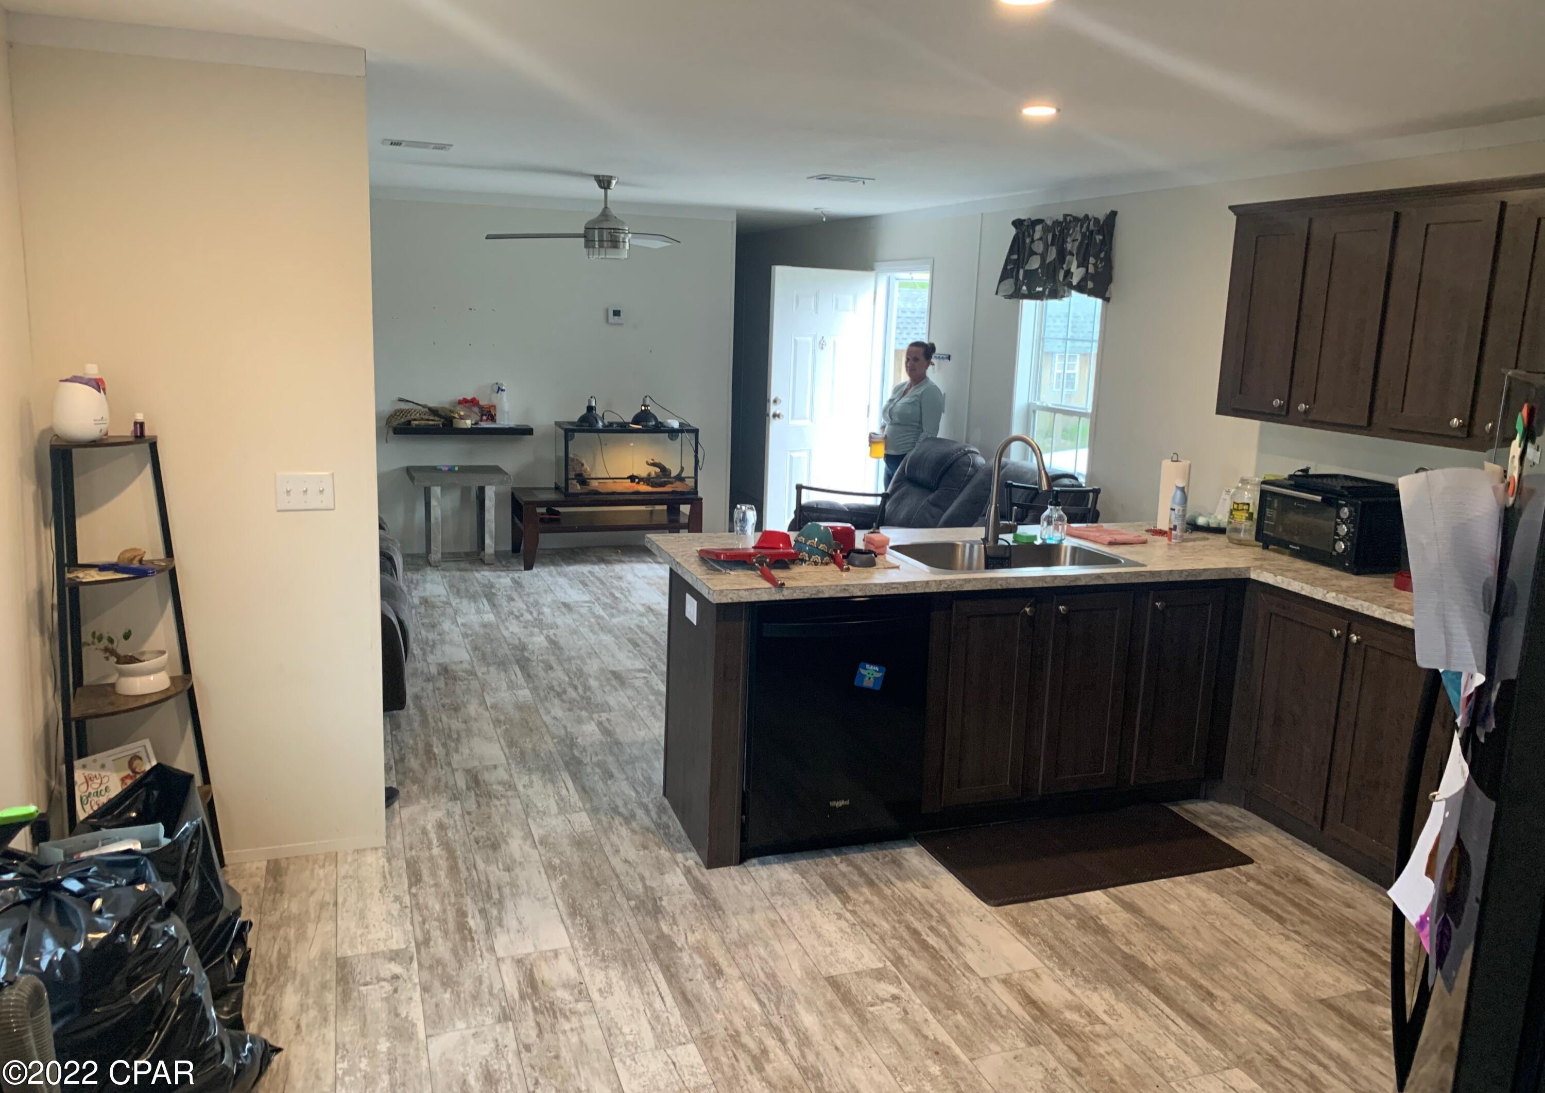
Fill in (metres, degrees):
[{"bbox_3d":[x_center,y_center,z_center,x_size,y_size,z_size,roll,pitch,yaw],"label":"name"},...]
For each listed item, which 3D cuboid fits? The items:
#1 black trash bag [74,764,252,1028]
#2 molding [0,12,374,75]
[{"bbox_3d":[-1.501,0.859,2.834,0.420,0.580,0.470,-2,12,-20],"label":"black trash bag"},{"bbox_3d":[-1.567,-1.357,3.140,0.878,0.076,0.025,-2,12,-20],"label":"molding"}]

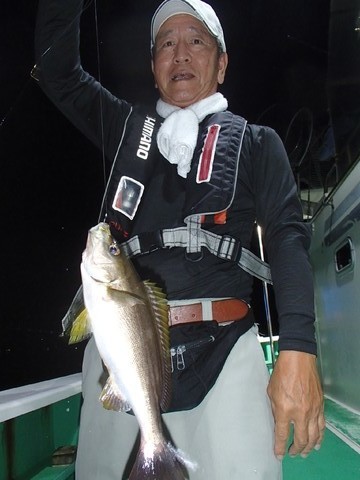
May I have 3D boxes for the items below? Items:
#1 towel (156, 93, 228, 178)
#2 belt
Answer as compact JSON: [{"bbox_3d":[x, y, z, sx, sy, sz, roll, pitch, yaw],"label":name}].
[{"bbox_3d":[0.028,-0.235,0.875,0.170,0.235,0.180,-4,-14,10],"label":"towel"},{"bbox_3d":[-0.018,0.157,0.835,0.345,0.050,0.245,-3,-14,8],"label":"belt"}]

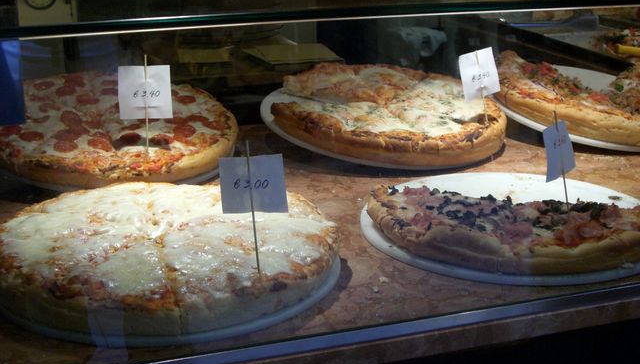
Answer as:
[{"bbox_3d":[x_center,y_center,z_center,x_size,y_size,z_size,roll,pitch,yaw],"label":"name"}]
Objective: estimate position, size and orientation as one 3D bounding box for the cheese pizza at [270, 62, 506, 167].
[{"bbox_3d":[0.110,-0.115,1.636,0.374,0.037,0.374,8,24,3],"label":"cheese pizza"}]

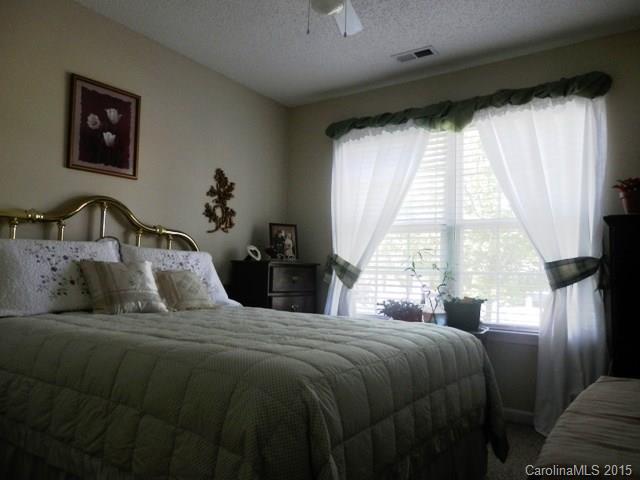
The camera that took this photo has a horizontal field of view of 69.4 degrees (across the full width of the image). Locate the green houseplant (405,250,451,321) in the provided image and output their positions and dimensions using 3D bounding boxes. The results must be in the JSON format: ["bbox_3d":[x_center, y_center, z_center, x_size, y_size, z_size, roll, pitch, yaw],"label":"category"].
[{"bbox_3d":[0.724,0.334,3.137,0.310,0.540,0.250,-2,-4,32],"label":"green houseplant"}]

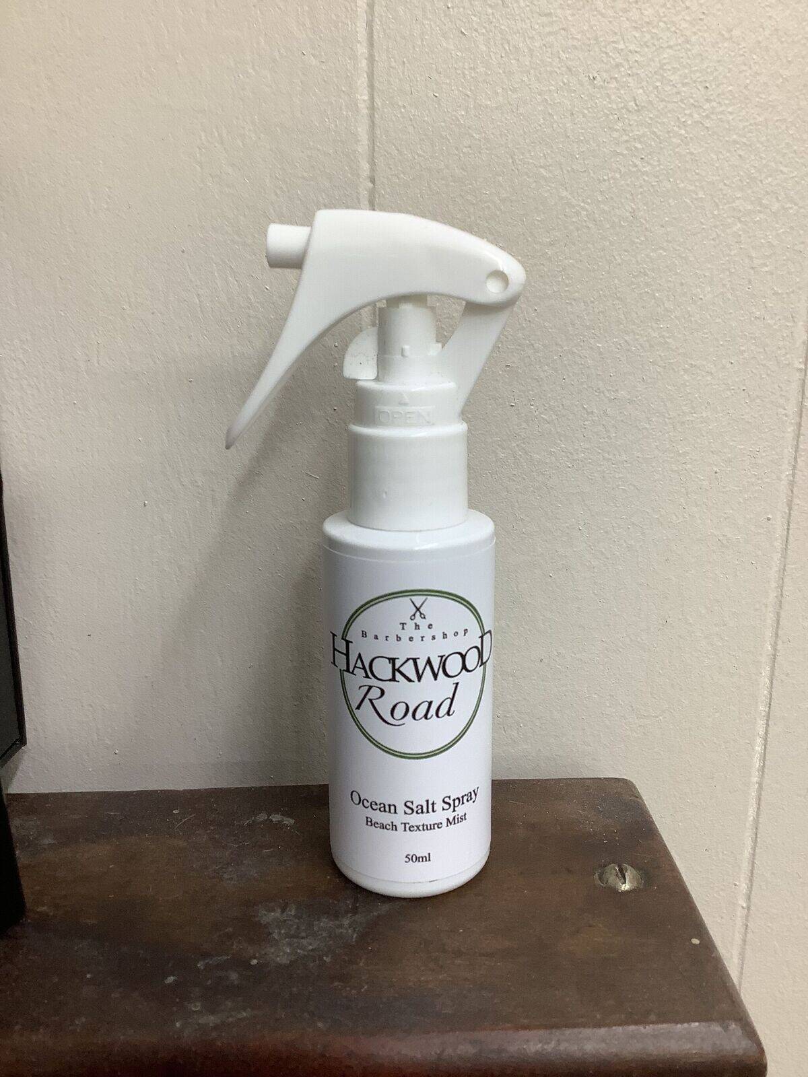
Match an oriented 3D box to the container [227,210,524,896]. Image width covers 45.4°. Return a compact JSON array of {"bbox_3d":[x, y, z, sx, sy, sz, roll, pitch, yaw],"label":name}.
[{"bbox_3d":[-0.006,0.004,0.198,0.058,0.136,0.035,1,14,4],"label":"container"}]

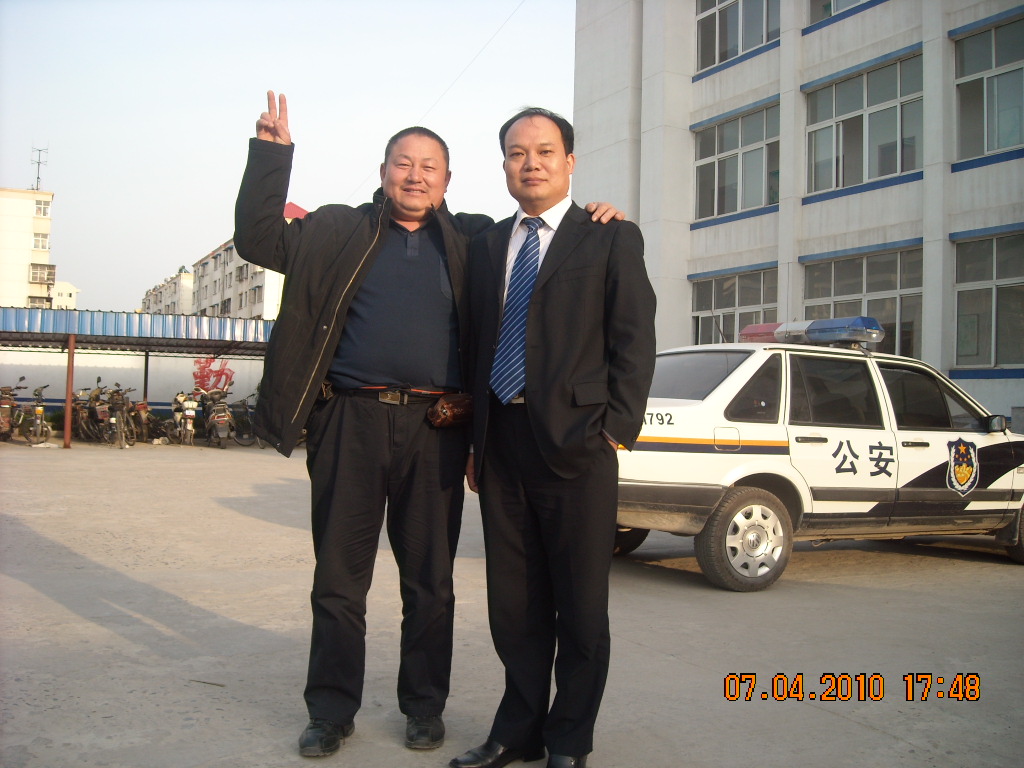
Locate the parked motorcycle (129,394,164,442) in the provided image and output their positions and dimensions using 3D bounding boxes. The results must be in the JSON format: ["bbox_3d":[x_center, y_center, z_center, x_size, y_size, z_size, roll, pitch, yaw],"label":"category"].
[{"bbox_3d":[-7.250,0.620,20.400,0.680,1.020,1.850,2,-1,-20],"label":"parked motorcycle"}]

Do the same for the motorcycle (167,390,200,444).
[{"bbox_3d":[-6.260,0.635,19.750,0.680,1.040,1.850,2,-1,-21],"label":"motorcycle"}]

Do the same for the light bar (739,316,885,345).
[{"bbox_3d":[1.985,-0.350,6.980,0.290,0.150,1.150,2,-1,-25],"label":"light bar"}]

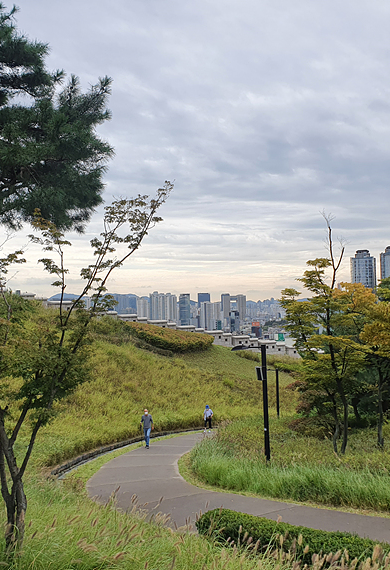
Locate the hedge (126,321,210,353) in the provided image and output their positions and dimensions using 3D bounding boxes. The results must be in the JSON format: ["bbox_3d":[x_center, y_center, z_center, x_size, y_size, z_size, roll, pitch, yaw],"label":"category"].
[{"bbox_3d":[-2.232,4.692,52.000,8.200,2.700,3.800,-2,-3,30],"label":"hedge"}]

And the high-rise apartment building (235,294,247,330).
[{"bbox_3d":[101.831,62.412,1250.000,25.000,82.000,24.000,0,-2,0],"label":"high-rise apartment building"}]

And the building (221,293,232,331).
[{"bbox_3d":[68.982,60.222,1250.000,21.000,82.000,24.000,0,-2,0],"label":"building"}]

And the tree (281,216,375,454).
[{"bbox_3d":[4.912,1.858,21.000,3.400,8.600,3.300,0,-2,0],"label":"tree"}]

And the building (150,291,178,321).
[{"bbox_3d":[-74.501,54.397,1350.000,66.000,80.000,28.000,0,-3,-11],"label":"building"}]

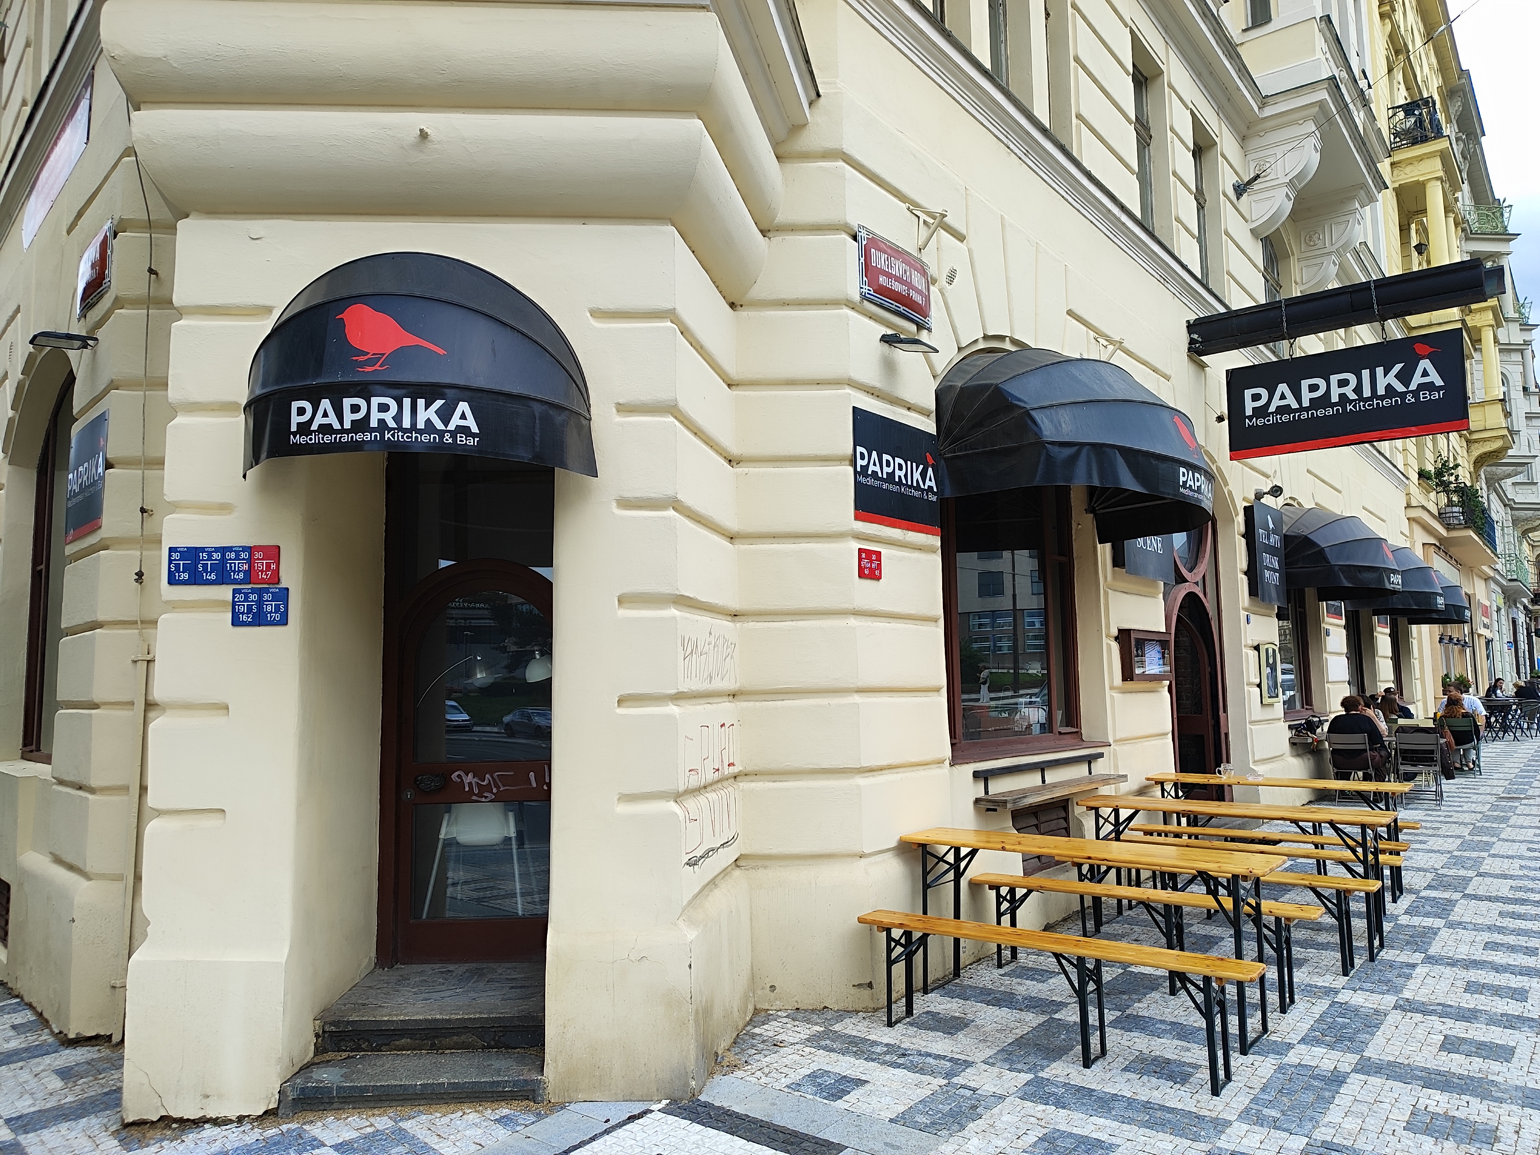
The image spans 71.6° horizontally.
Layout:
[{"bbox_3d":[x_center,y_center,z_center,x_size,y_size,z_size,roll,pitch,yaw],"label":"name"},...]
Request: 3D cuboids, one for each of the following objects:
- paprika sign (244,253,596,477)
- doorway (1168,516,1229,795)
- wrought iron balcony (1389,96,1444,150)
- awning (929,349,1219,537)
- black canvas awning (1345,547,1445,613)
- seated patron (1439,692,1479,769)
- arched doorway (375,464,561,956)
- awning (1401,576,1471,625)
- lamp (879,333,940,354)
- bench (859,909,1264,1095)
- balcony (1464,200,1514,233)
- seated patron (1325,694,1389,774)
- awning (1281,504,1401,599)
[{"bbox_3d":[-1.374,-0.881,4.018,1.386,0.941,0.564,0,-5,-4],"label":"paprika sign"},{"bbox_3d":[4.125,0.739,10.414,0.396,3.168,2.128,-5,-7,37],"label":"doorway"},{"bbox_3d":[15.538,-10.181,25.462,0.900,1.000,2.900,-6,-8,38],"label":"wrought iron balcony"},{"bbox_3d":[2.148,-0.955,6.819,1.089,1.148,2.495,-5,-7,37],"label":"awning"},{"bbox_3d":[9.848,-0.026,16.791,1.089,1.148,2.475,-5,-7,37],"label":"black canvas awning"},{"bbox_3d":[10.578,2.373,16.326,0.515,1.257,0.842,-5,-7,37],"label":"seated patron"},{"bbox_3d":[-1.447,0.548,5.500,1.060,2.800,0.250,-1,-6,-3],"label":"arched doorway"},{"bbox_3d":[12.272,0.273,19.786,1.080,1.200,2.350,-6,-8,38],"label":"awning"},{"bbox_3d":[0.745,-1.257,5.764,0.280,0.080,0.180,-6,-8,38],"label":"lamp"},{"bbox_3d":[1.168,1.787,4.570,1.770,0.468,0.200,-6,-8,38],"label":"bench"},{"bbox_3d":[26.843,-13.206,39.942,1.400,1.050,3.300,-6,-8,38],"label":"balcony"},{"bbox_3d":[7.209,2.093,13.059,0.634,1.287,0.792,-5,-7,37],"label":"seated patron"},{"bbox_3d":[7.138,-0.371,13.284,1.089,1.148,2.475,-5,-7,37],"label":"awning"}]

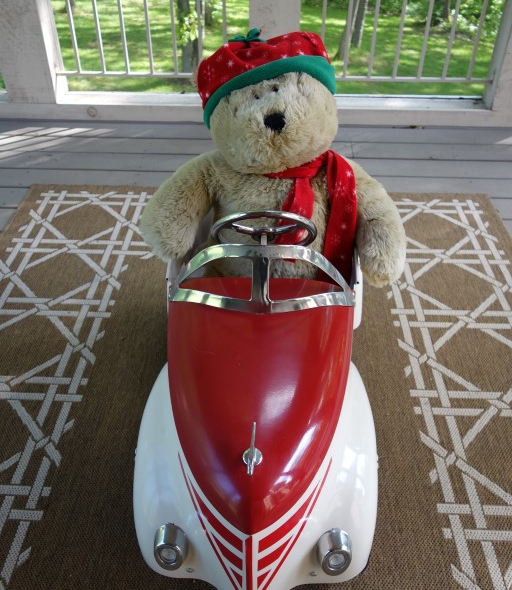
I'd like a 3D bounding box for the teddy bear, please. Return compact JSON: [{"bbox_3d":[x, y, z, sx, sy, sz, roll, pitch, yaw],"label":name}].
[{"bbox_3d":[0.036,-0.212,1.182,0.550,0.540,0.390,1,38,1],"label":"teddy bear"}]

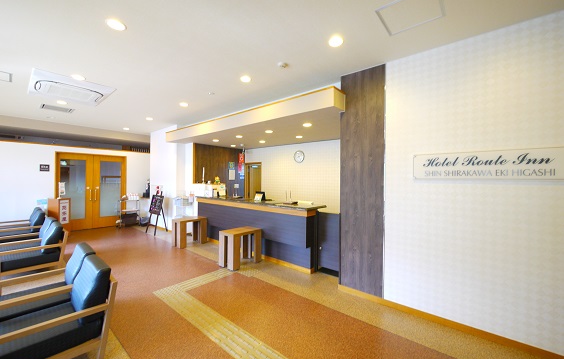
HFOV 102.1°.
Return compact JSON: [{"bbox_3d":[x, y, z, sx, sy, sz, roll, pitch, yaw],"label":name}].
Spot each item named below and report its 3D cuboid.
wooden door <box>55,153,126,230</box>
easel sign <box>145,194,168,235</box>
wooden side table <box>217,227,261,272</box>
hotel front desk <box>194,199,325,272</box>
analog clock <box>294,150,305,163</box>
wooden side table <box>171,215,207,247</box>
[{"bbox_3d":[-5.750,0.369,6.984,0.089,2.263,1.696,1,0,40],"label":"wooden door"},{"bbox_3d":[-3.504,0.914,6.513,0.721,1.205,0.484,1,0,40],"label":"easel sign"},{"bbox_3d":[-0.753,1.235,4.207,0.400,0.611,0.663,1,0,40],"label":"wooden side table"},{"bbox_3d":[-0.655,1.003,4.985,3.347,1.071,0.760,1,0,40],"label":"hotel front desk"},{"bbox_3d":[0.447,-0.604,6.061,0.340,0.340,0.050,1,0,40],"label":"analog clock"},{"bbox_3d":[-2.173,1.226,5.399,0.385,0.604,0.676,1,0,40],"label":"wooden side table"}]

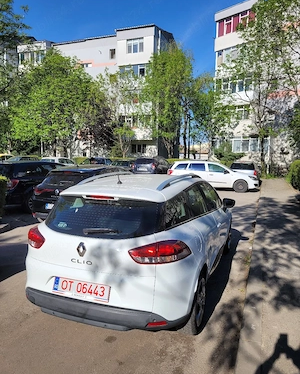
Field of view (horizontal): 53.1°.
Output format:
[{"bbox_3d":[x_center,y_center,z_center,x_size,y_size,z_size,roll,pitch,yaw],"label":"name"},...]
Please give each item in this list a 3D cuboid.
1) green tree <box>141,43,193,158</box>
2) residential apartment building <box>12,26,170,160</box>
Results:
[{"bbox_3d":[1.687,-7.278,28.894,5.000,12.000,5.000,3,6,20],"label":"green tree"},{"bbox_3d":[-6.423,-10.323,40.513,18.781,15.400,10.300,3,6,20],"label":"residential apartment building"}]

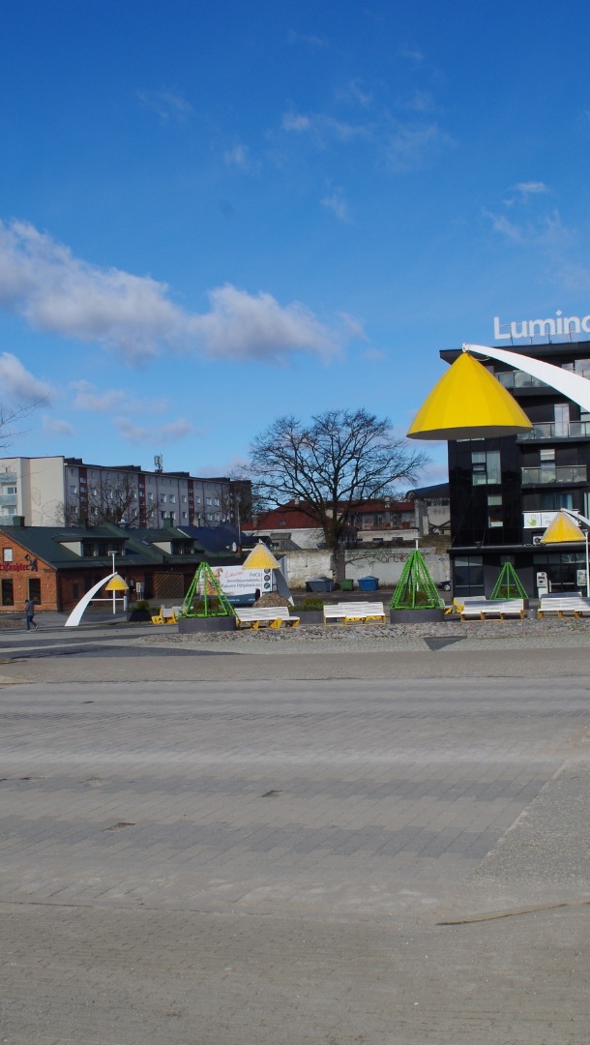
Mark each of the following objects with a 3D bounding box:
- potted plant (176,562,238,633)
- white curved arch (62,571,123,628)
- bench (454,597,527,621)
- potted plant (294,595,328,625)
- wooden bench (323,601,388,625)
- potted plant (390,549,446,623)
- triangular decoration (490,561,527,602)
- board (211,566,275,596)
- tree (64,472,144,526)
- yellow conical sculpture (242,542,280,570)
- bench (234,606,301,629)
[{"bbox_3d":[-3.000,2.539,40.200,2.000,2.350,2.000,-2,-1,0],"label":"potted plant"},{"bbox_3d":[-10.732,4.078,62.500,2.900,2.950,0.600,-2,0,-3],"label":"white curved arch"},{"bbox_3d":[7.495,3.315,44.600,2.450,0.800,0.750,-2,0,10],"label":"bench"},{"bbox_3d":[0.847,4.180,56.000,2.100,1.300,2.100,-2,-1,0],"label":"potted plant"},{"bbox_3d":[2.148,3.244,42.000,2.150,0.850,0.750,-2,-1,-2],"label":"wooden bench"},{"bbox_3d":[4.747,2.471,45.700,2.100,2.850,2.100,-2,0,0],"label":"potted plant"},{"bbox_3d":[12.856,3.521,71.000,2.200,2.400,2.200,-2,-1,0],"label":"triangular decoration"},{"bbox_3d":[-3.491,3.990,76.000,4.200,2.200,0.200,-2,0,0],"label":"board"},{"bbox_3d":[-19.926,0.955,122.000,8.200,12.000,8.200,-2,-1,0],"label":"tree"},{"bbox_3d":[-2.192,2.153,75.000,2.450,1.800,2.450,-2,-1,0],"label":"yellow conical sculpture"},{"bbox_3d":[-0.961,3.309,40.900,2.150,0.800,0.750,-1,-1,-24],"label":"bench"}]

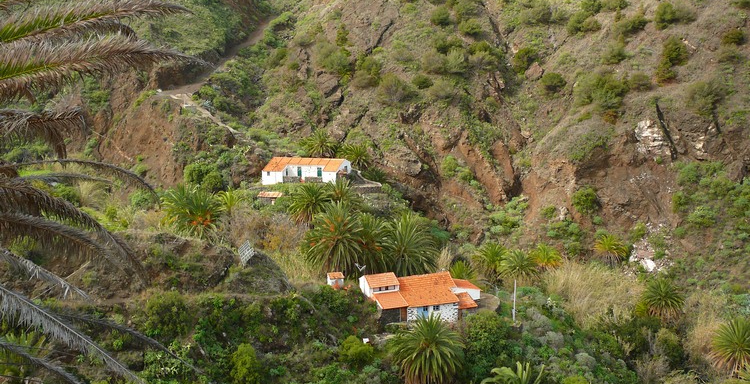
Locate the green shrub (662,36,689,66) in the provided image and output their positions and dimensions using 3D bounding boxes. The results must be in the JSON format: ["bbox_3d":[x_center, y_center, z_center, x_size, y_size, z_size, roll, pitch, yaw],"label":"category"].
[{"bbox_3d":[59.180,-27.870,149.300,5.120,5.810,4.860,5,14,21],"label":"green shrub"}]

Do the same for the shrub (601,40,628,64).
[{"bbox_3d":[50.547,-29.653,160.000,5.800,4.900,5.400,4,12,17],"label":"shrub"}]

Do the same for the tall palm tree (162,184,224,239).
[{"bbox_3d":[-26.096,2.947,109.000,8.700,7.700,8.500,0,13,0],"label":"tall palm tree"}]

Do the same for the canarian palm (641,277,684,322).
[{"bbox_3d":[40.578,15.314,107.000,6.200,6.300,6.200,4,12,20],"label":"canarian palm"}]

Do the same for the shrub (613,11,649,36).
[{"bbox_3d":[55.150,-36.229,163.000,7.200,5.000,6.200,4,12,18],"label":"shrub"}]

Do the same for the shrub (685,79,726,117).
[{"bbox_3d":[67.573,-19.117,155.000,8.200,7.200,7.800,0,13,0],"label":"shrub"}]

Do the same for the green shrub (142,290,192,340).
[{"bbox_3d":[-23.210,13.920,84.790,5.590,5.550,5.310,-4,14,-16],"label":"green shrub"}]

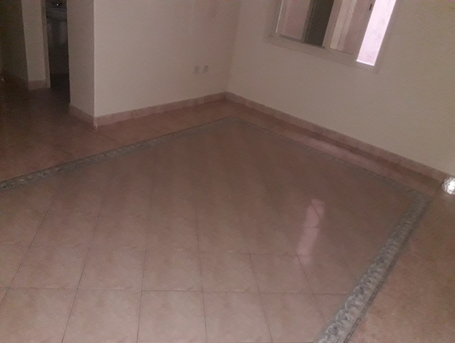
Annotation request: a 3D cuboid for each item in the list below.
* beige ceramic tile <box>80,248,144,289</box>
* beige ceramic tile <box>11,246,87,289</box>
[{"bbox_3d":[-0.626,0.537,1.978,0.317,0.010,0.317,5,27,-11],"label":"beige ceramic tile"},{"bbox_3d":[-0.940,0.512,1.918,0.317,0.010,0.317,5,27,-11],"label":"beige ceramic tile"}]

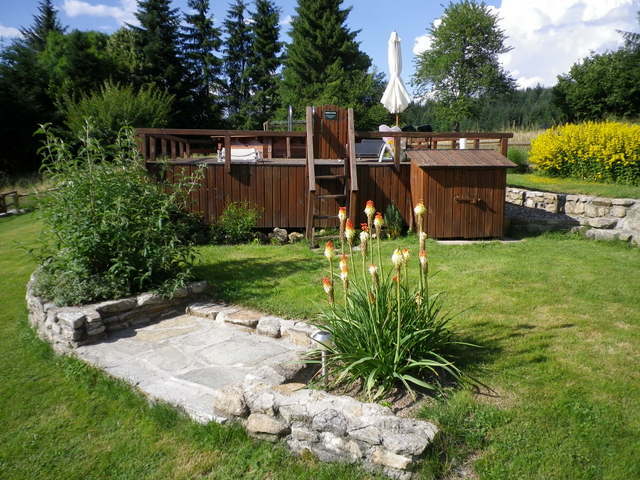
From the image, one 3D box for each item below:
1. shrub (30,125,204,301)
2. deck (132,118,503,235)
[{"bbox_3d":[-1.848,-0.330,4.868,1.500,1.478,1.300,-4,11,-21],"label":"shrub"},{"bbox_3d":[-0.092,-1.292,10.893,6.050,1.792,5.200,-1,10,-7],"label":"deck"}]

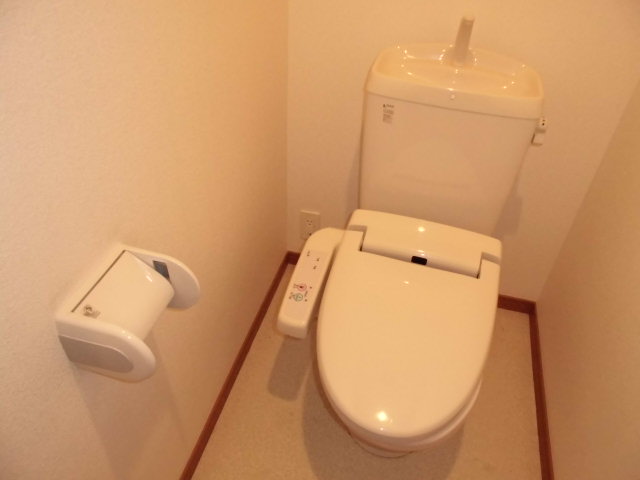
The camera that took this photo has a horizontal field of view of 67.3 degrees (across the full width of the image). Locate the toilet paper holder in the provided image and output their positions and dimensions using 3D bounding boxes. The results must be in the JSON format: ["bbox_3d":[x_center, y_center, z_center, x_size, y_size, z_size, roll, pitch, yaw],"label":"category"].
[{"bbox_3d":[-0.254,0.098,0.667,0.118,0.096,0.152,11,41,10],"label":"toilet paper holder"}]

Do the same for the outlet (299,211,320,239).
[{"bbox_3d":[-0.035,-0.042,1.638,0.067,0.120,0.010,11,41,10],"label":"outlet"}]

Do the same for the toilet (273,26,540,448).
[{"bbox_3d":[0.188,0.060,1.102,0.465,0.925,0.793,11,41,10],"label":"toilet"}]

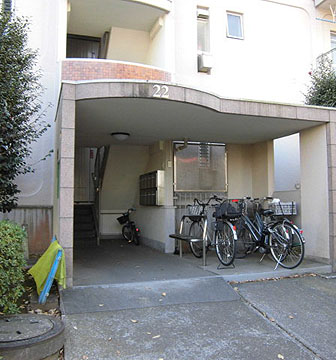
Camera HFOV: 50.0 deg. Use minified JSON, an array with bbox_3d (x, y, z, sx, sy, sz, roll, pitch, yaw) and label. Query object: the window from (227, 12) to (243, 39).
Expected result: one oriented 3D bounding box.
[{"bbox_3d":[1.534,-3.538,8.255,0.420,0.600,0.100,1,-3,-19],"label":"window"}]

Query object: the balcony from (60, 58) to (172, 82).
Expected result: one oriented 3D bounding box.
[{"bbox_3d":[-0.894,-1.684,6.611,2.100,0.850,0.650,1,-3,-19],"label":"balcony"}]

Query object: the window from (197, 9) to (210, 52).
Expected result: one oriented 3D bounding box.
[{"bbox_3d":[0.794,-3.316,7.996,0.320,1.000,0.100,1,-3,-19],"label":"window"}]

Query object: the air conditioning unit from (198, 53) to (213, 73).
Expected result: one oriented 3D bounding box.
[{"bbox_3d":[0.836,-2.551,7.826,0.250,0.360,0.270,1,-3,-19],"label":"air conditioning unit"}]

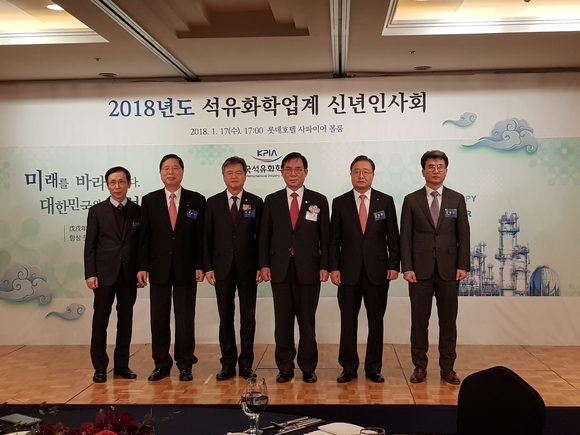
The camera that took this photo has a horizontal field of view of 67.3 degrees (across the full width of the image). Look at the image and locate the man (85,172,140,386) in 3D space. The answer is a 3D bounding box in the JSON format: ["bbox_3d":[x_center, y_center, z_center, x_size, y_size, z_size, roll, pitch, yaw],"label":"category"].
[{"bbox_3d":[-1.385,0.426,3.450,0.488,1.647,0.330,-2,3,-27],"label":"man"}]

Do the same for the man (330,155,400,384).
[{"bbox_3d":[0.582,0.378,3.369,0.521,1.706,0.330,0,3,7],"label":"man"}]

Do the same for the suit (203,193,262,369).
[{"bbox_3d":[-0.442,0.487,3.473,0.466,1.433,0.290,-1,3,-6],"label":"suit"}]

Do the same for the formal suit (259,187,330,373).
[{"bbox_3d":[0.039,0.479,3.410,0.523,1.438,0.290,-1,3,0],"label":"formal suit"}]

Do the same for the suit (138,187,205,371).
[{"bbox_3d":[-0.933,0.477,3.452,0.526,1.432,0.290,-1,3,-12],"label":"suit"}]

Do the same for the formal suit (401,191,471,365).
[{"bbox_3d":[1.120,0.462,3.361,0.531,1.406,0.290,0,3,14],"label":"formal suit"}]

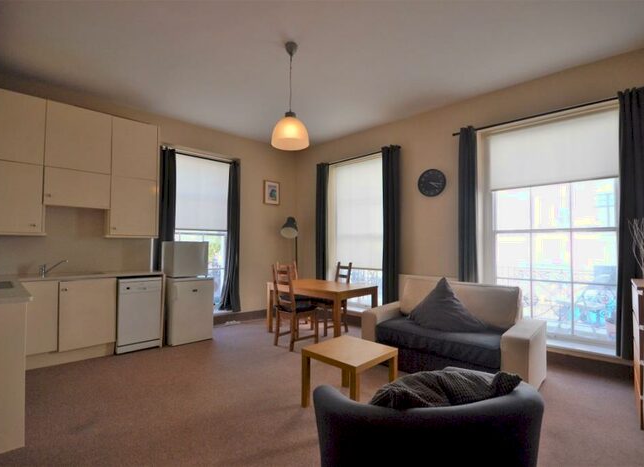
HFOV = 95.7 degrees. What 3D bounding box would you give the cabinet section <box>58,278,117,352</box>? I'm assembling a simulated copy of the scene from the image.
[{"bbox_3d":[-2.748,0.890,3.431,0.492,0.727,0.570,2,-3,-40],"label":"cabinet section"}]

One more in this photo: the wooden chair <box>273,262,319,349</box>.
[{"bbox_3d":[-0.332,0.917,3.806,0.430,1.030,0.490,-2,-3,44],"label":"wooden chair"}]

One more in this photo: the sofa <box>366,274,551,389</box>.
[{"bbox_3d":[1.299,0.965,2.996,1.490,0.870,0.820,-2,-3,41],"label":"sofa"}]

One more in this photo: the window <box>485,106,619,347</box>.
[{"bbox_3d":[2.391,-0.044,3.147,1.150,2.370,0.150,-2,-3,41],"label":"window"}]

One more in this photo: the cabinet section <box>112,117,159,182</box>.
[{"bbox_3d":[-2.514,-1.070,3.894,0.503,0.740,0.360,2,-3,-40],"label":"cabinet section"}]

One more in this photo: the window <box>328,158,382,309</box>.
[{"bbox_3d":[0.537,0.008,4.733,1.100,2.350,0.150,-2,-3,41],"label":"window"}]

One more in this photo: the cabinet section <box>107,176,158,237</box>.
[{"bbox_3d":[-2.511,-0.331,3.867,0.500,0.740,0.360,2,-3,-40],"label":"cabinet section"}]

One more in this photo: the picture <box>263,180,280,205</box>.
[{"bbox_3d":[-0.889,-0.725,5.244,0.335,0.420,0.025,2,-3,-40],"label":"picture"}]

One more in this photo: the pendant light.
[{"bbox_3d":[-0.274,-1.248,2.603,0.340,0.920,0.340,0,-2,0],"label":"pendant light"}]

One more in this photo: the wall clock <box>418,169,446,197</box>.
[{"bbox_3d":[1.438,-0.666,3.830,0.370,0.370,0.045,-2,-3,41],"label":"wall clock"}]

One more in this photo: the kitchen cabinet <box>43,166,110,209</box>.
[{"bbox_3d":[-2.871,-0.509,3.449,0.570,0.415,0.340,2,-3,-40],"label":"kitchen cabinet"}]

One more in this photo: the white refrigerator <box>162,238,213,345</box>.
[{"bbox_3d":[-1.853,0.781,4.064,0.520,1.320,0.530,2,-3,-40],"label":"white refrigerator"}]

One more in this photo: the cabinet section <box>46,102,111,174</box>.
[{"bbox_3d":[-2.936,-1.094,3.541,0.595,0.735,0.360,2,-3,-40],"label":"cabinet section"}]

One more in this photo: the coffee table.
[{"bbox_3d":[0.239,1.153,2.328,0.550,0.450,0.550,2,-3,-45],"label":"coffee table"}]

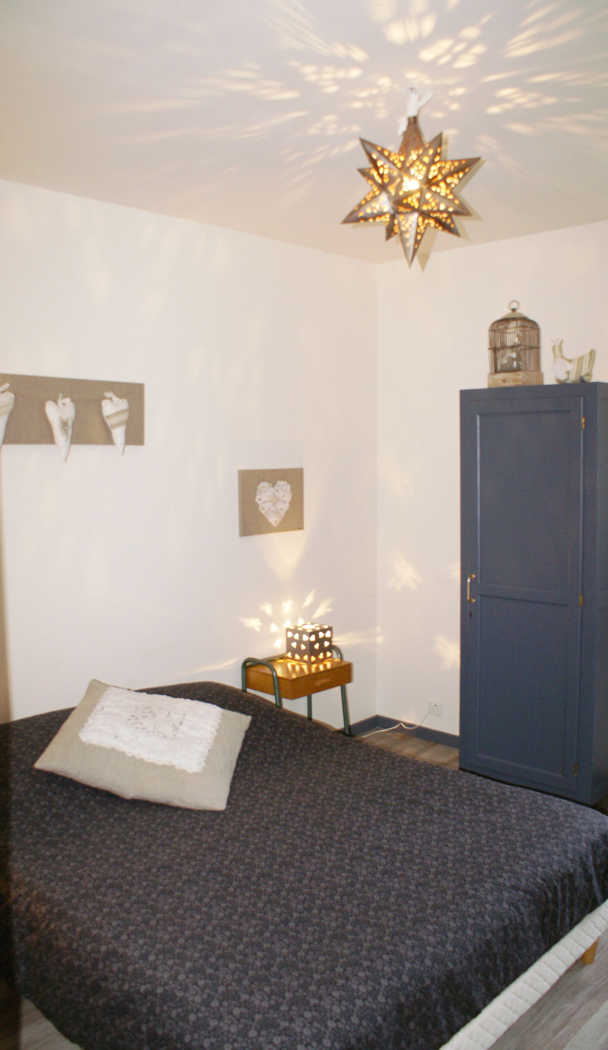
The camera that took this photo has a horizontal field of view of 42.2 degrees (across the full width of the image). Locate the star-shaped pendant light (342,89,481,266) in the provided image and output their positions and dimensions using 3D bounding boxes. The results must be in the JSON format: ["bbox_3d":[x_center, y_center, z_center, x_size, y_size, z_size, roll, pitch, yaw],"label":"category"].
[{"bbox_3d":[0.288,-0.925,2.105,0.370,0.460,0.370,-1,6,0],"label":"star-shaped pendant light"}]

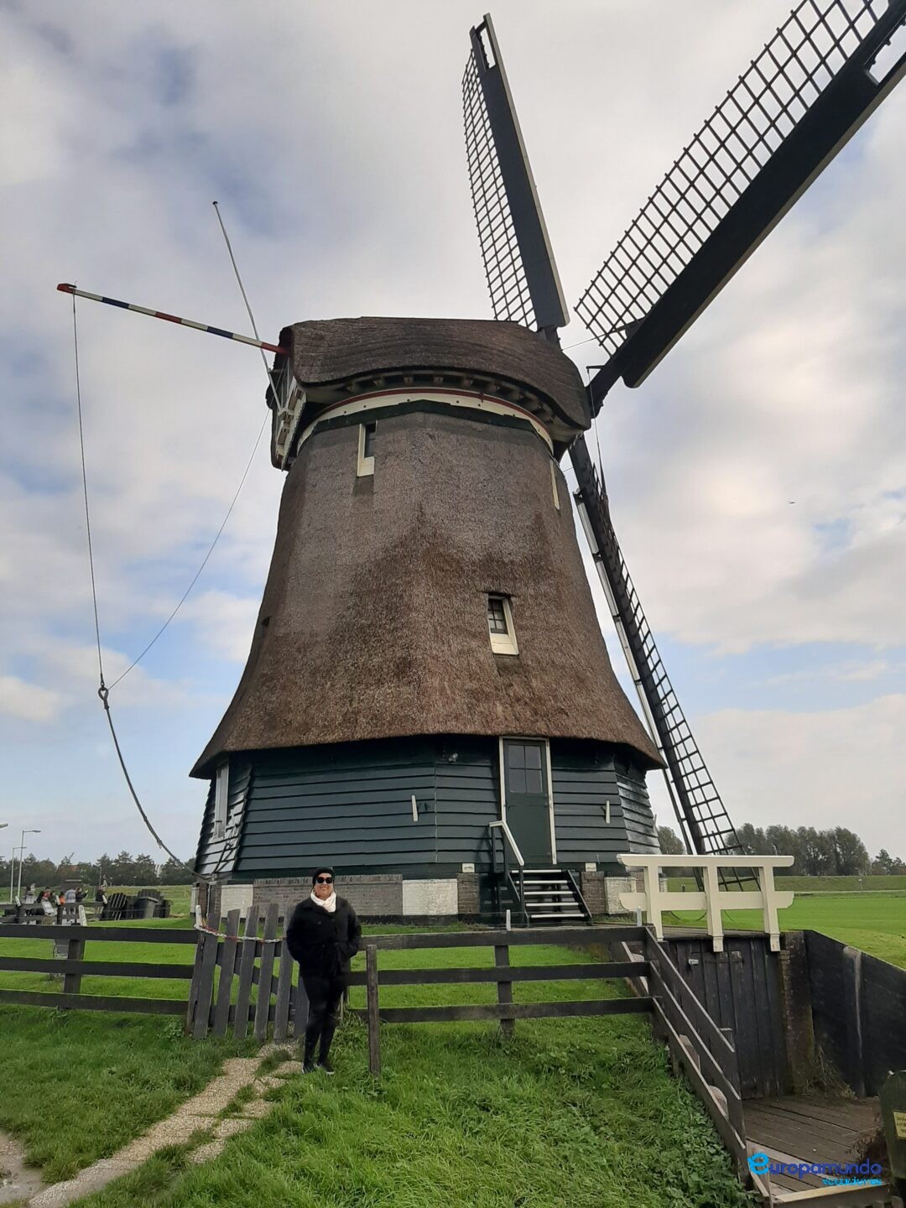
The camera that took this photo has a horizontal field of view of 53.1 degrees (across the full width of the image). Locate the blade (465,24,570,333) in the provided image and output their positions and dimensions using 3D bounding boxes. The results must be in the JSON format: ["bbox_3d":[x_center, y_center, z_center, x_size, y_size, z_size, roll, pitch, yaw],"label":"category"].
[{"bbox_3d":[1.441,-12.182,26.371,0.500,9.970,2.575,-7,-12,-27],"label":"blade"}]

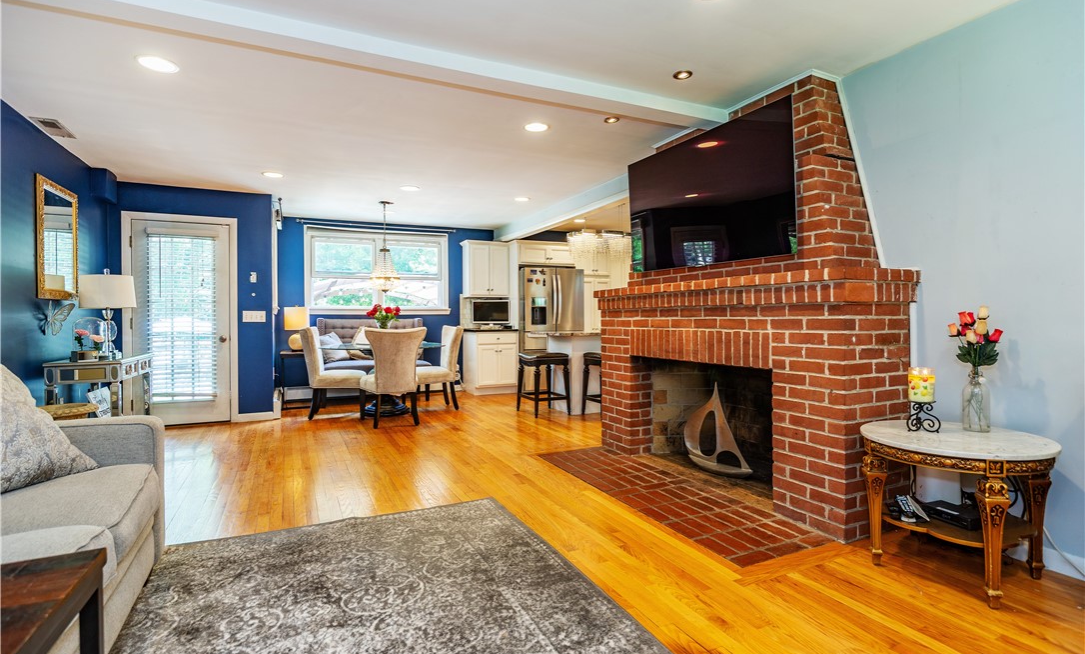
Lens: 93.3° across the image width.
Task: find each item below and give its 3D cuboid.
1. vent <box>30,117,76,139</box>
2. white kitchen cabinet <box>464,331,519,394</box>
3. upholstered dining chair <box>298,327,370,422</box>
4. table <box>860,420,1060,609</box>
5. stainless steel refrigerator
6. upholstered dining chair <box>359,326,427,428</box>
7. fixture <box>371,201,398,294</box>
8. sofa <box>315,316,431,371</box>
[{"bbox_3d":[-3.385,-1.360,3.554,0.140,0.020,0.410,-1,1,-26],"label":"vent"},{"bbox_3d":[-0.753,0.506,7.471,0.612,0.890,0.610,-1,1,-26],"label":"white kitchen cabinet"},{"bbox_3d":[-2.237,0.491,5.553,0.630,0.990,0.500,-1,1,-6],"label":"upholstered dining chair"},{"bbox_3d":[1.680,0.717,2.090,0.700,0.550,0.630,-1,1,-26],"label":"table"},{"bbox_3d":[0.002,0.049,7.642,0.938,1.787,0.890,-1,1,-26],"label":"stainless steel refrigerator"},{"bbox_3d":[-1.508,0.487,5.152,0.575,0.950,0.630,-1,1,-26],"label":"upholstered dining chair"},{"bbox_3d":[-1.831,-0.918,5.960,0.330,1.040,0.330,-1,1,-26],"label":"fixture"},{"bbox_3d":[-2.167,0.433,6.607,1.340,1.080,0.660,-1,1,-26],"label":"sofa"}]

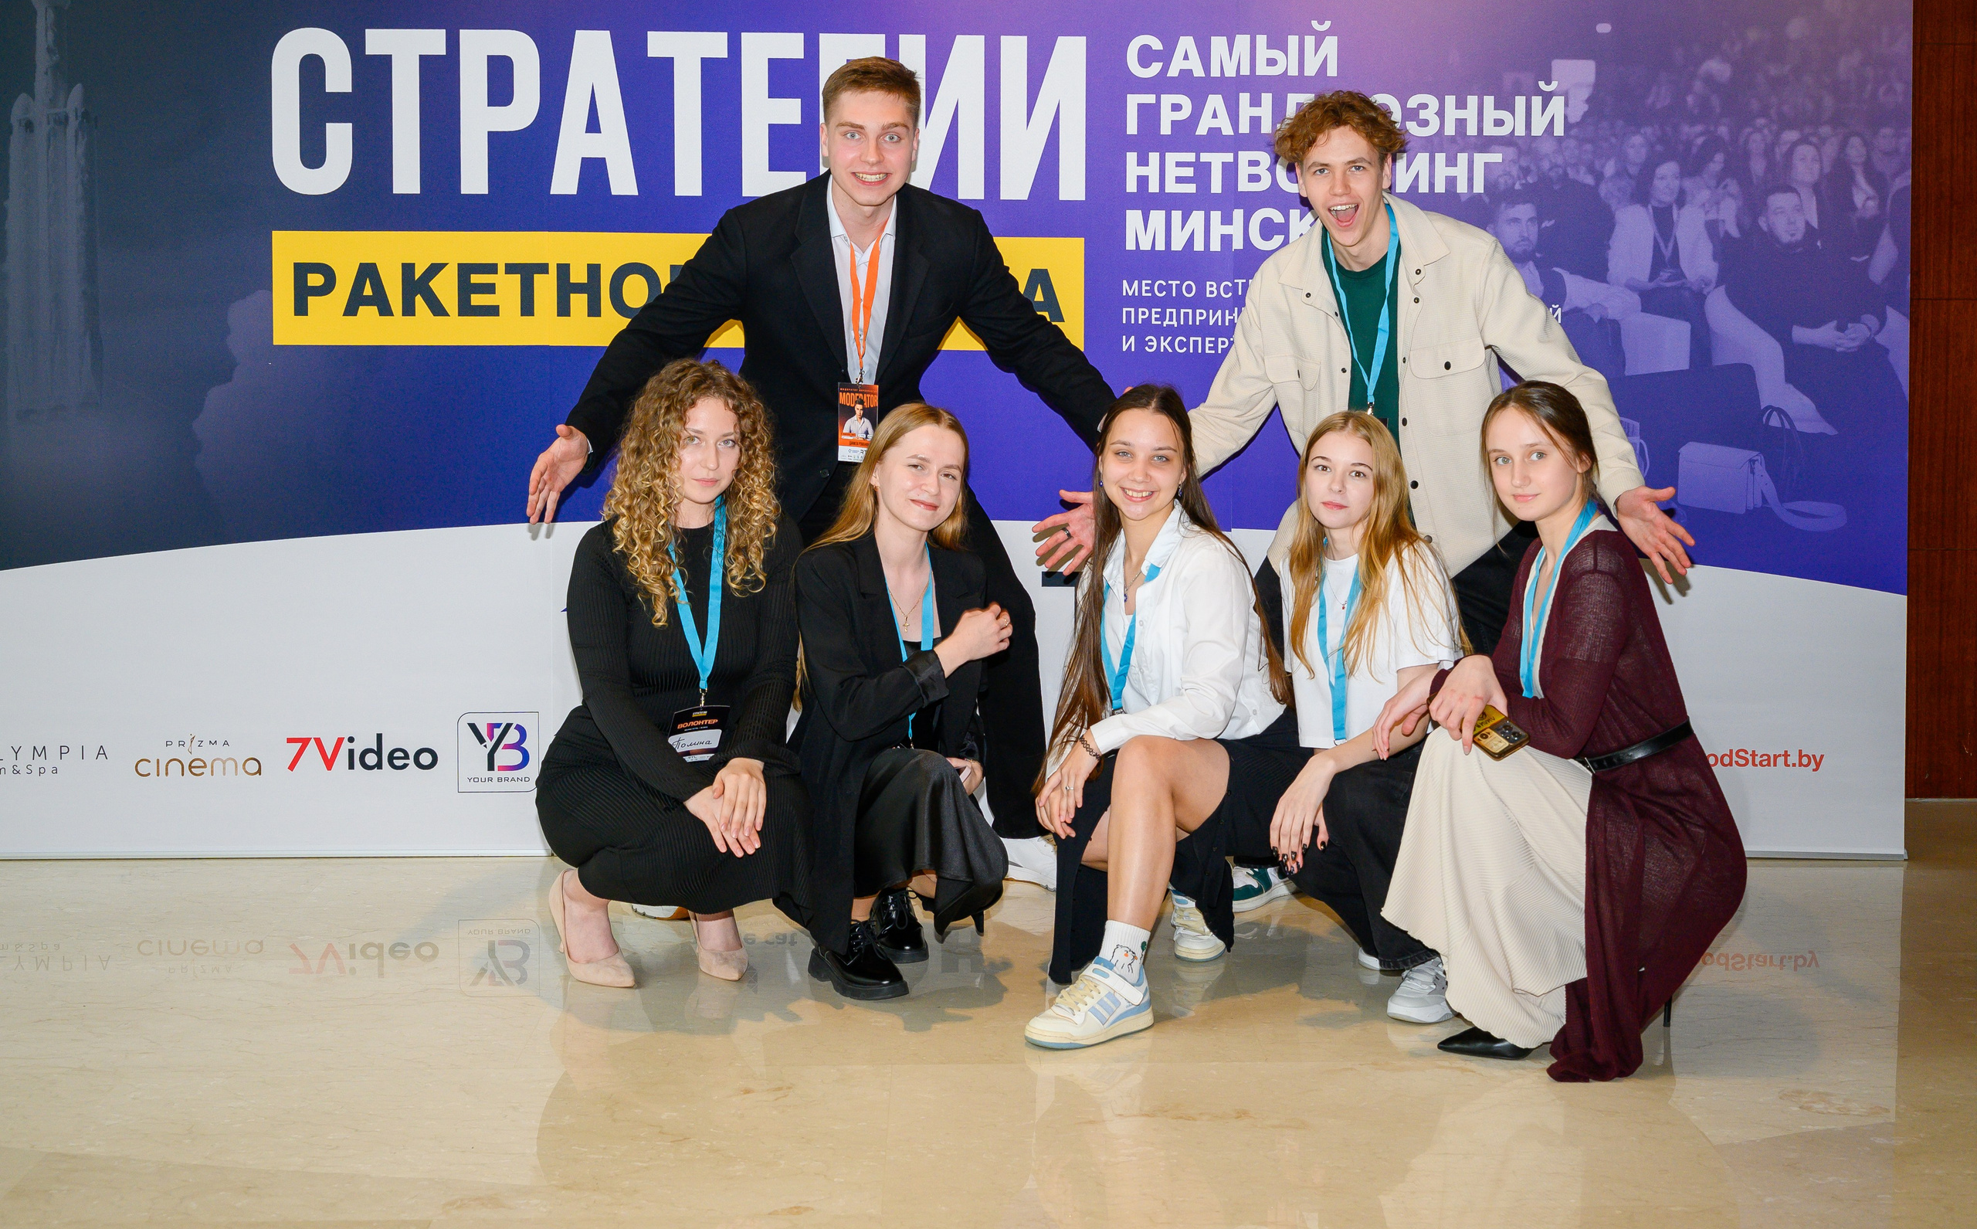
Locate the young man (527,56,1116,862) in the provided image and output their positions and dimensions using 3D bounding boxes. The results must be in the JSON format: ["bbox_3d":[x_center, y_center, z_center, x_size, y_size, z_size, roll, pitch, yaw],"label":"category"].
[{"bbox_3d":[-0.295,-0.187,3.880,1.060,1.554,0.700,0,5,-3],"label":"young man"}]

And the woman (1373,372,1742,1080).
[{"bbox_3d":[0.904,0.158,3.380,0.600,1.050,0.440,-3,6,-28],"label":"woman"}]

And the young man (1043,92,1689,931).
[{"bbox_3d":[0.683,-0.151,3.870,1.140,1.513,0.700,1,5,10],"label":"young man"}]

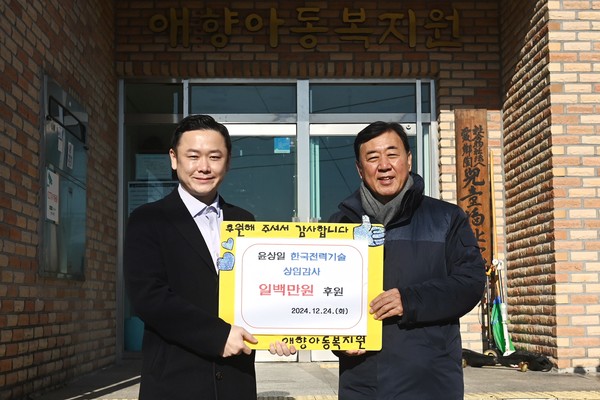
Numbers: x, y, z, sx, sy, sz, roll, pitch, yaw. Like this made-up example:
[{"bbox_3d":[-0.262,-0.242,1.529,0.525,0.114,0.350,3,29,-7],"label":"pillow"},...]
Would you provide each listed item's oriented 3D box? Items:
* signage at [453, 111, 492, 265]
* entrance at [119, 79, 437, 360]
[{"bbox_3d":[1.452,-0.092,5.300,0.270,1.360,0.050,0,-3,-1],"label":"signage"},{"bbox_3d":[-0.191,0.174,5.370,2.700,2.400,0.200,0,-3,-1],"label":"entrance"}]

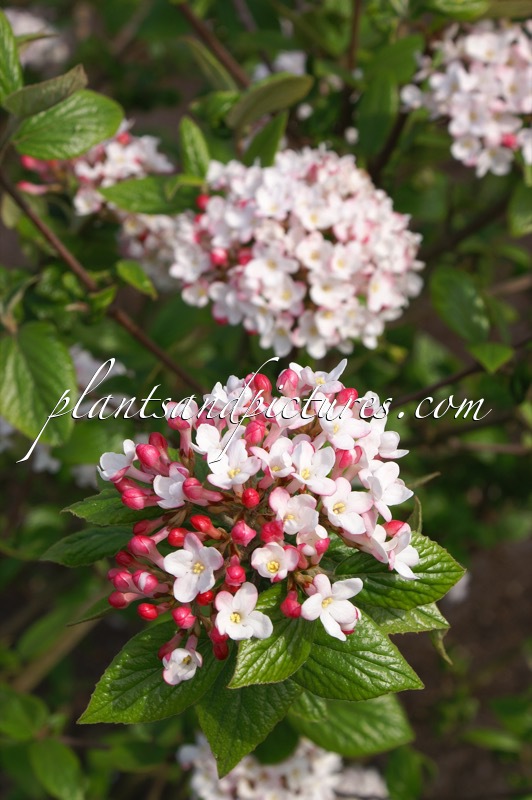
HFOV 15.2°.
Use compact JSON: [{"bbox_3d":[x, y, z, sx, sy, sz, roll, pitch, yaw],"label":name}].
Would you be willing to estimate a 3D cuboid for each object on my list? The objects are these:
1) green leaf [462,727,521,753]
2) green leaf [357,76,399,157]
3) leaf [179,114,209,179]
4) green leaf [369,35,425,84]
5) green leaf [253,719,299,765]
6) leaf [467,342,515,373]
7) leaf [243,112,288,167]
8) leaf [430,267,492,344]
[{"bbox_3d":[0.104,0.156,0.920,0.029,0.008,0.014,22,27,12],"label":"green leaf"},{"bbox_3d":[0.047,-0.120,0.840,0.018,0.036,0.009,5,-15,14],"label":"green leaf"},{"bbox_3d":[-0.025,-0.087,0.690,0.011,0.023,0.007,-11,-9,-20],"label":"leaf"},{"bbox_3d":[0.054,-0.143,0.840,0.019,0.028,0.009,58,14,29],"label":"green leaf"},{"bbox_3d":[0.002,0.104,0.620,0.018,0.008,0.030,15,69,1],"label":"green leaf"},{"bbox_3d":[0.097,-0.019,0.860,0.020,0.008,0.019,-1,49,-1],"label":"leaf"},{"bbox_3d":[-0.001,-0.093,0.720,0.014,0.026,0.009,37,0,-8],"label":"leaf"},{"bbox_3d":[0.084,-0.041,0.860,0.021,0.009,0.039,-28,78,-16],"label":"leaf"}]

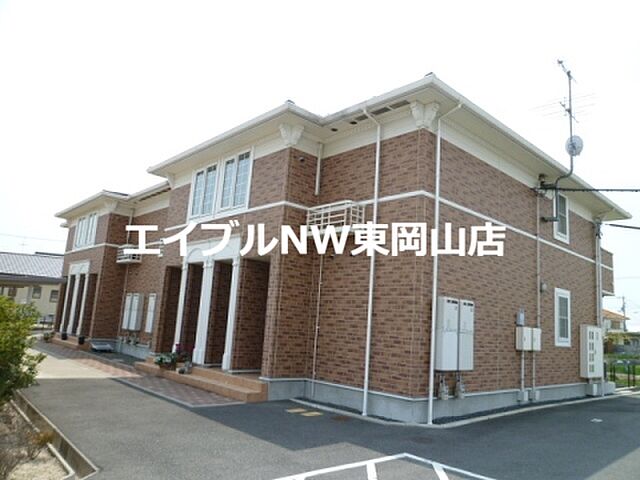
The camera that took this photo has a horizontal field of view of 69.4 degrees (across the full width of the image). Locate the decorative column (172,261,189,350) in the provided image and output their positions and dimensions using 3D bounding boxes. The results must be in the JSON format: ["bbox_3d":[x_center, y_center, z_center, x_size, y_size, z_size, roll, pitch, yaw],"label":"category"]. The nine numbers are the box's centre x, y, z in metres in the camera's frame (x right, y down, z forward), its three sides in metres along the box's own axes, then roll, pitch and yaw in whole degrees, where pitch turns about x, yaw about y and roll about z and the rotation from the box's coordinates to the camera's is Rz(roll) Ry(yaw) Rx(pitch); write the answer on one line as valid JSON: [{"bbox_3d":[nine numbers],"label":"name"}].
[{"bbox_3d":[-3.738,1.866,12.327,0.090,2.500,0.190,13,-13,-41],"label":"decorative column"}]

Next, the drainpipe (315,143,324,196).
[{"bbox_3d":[0.005,-1.596,10.261,0.070,1.240,0.070,13,-13,-41],"label":"drainpipe"}]

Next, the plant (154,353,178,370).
[{"bbox_3d":[-3.906,3.092,11.762,0.440,0.454,0.522,14,-14,-41],"label":"plant"}]

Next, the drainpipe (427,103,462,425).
[{"bbox_3d":[2.198,0.307,8.094,0.070,5.680,0.490,13,-13,-41],"label":"drainpipe"}]

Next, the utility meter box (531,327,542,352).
[{"bbox_3d":[4.888,2.276,10.550,0.465,0.487,0.145,13,-13,-41],"label":"utility meter box"}]

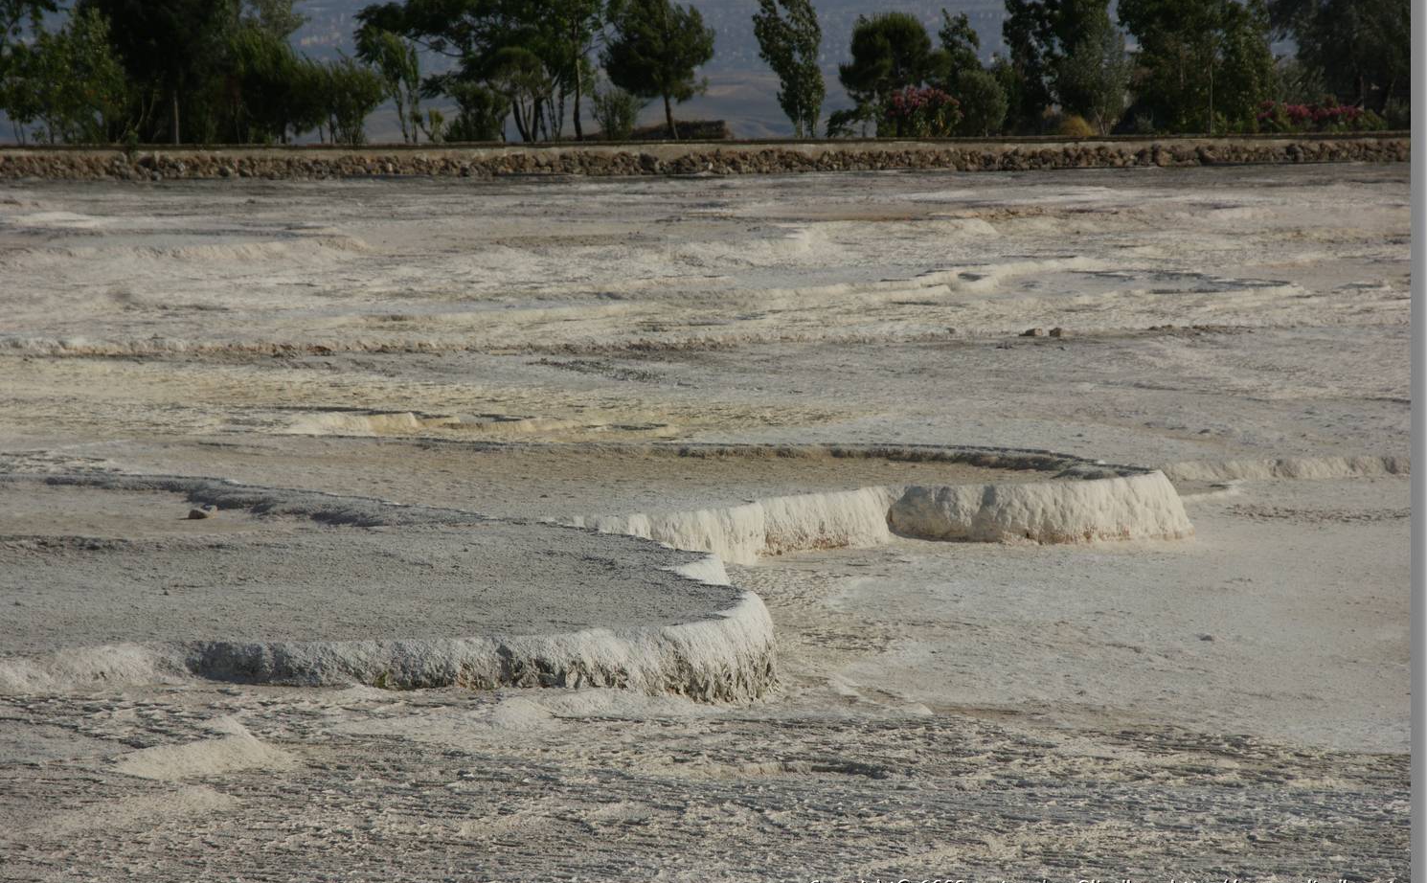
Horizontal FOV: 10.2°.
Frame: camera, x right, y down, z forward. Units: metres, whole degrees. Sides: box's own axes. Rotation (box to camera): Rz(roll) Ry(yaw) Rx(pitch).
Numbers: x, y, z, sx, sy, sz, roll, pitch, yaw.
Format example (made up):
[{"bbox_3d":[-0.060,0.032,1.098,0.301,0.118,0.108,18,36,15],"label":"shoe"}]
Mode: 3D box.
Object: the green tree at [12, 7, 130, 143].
[{"bbox_3d":[-19.294,-10.992,241.000,3.540,4.180,3.540,0,4,0],"label":"green tree"}]

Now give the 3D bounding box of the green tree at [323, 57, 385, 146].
[{"bbox_3d":[-10.986,-10.402,245.000,1.920,2.850,1.920,0,4,0],"label":"green tree"}]

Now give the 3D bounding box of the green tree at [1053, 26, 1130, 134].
[{"bbox_3d":[11.980,-11.407,254.000,2.420,3.490,2.420,0,4,0],"label":"green tree"}]

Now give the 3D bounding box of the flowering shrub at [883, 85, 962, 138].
[{"bbox_3d":[6.505,-10.265,250.000,2.450,1.720,2.080,0,4,0],"label":"flowering shrub"}]

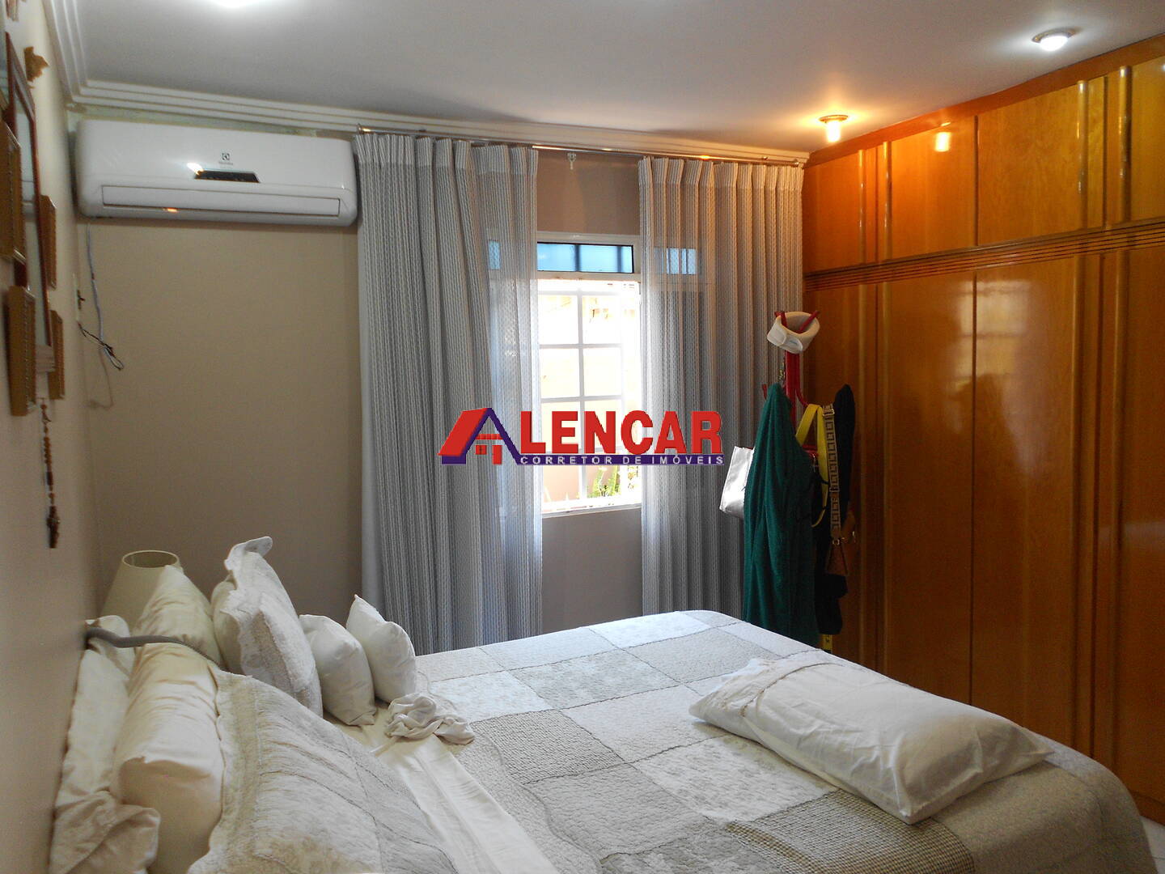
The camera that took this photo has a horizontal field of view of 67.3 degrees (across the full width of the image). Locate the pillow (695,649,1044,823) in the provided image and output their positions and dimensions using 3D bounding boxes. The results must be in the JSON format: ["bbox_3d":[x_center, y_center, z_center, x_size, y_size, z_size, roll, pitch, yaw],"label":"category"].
[{"bbox_3d":[0.675,0.695,2.243,0.500,0.125,0.740,-5,6,-36],"label":"pillow"}]

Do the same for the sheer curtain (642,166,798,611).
[{"bbox_3d":[0.655,-0.016,3.971,0.880,2.380,0.110,-4,6,-27],"label":"sheer curtain"}]

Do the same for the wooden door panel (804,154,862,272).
[{"bbox_3d":[1.197,-1.059,4.163,0.035,0.505,0.420,-4,5,-26],"label":"wooden door panel"}]

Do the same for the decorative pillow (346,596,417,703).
[{"bbox_3d":[-0.603,0.633,2.604,0.125,0.280,0.320,-17,11,-24],"label":"decorative pillow"}]

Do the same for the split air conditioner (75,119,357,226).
[{"bbox_3d":[-1.273,-0.917,3.096,0.880,0.297,0.200,-4,5,-26],"label":"split air conditioner"}]

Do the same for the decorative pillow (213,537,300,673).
[{"bbox_3d":[-0.880,0.546,2.339,0.140,0.470,0.600,-14,9,-25],"label":"decorative pillow"}]

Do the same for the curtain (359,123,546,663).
[{"bbox_3d":[-0.484,0.075,3.394,0.740,2.370,0.110,-4,6,-27],"label":"curtain"}]

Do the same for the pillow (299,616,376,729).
[{"bbox_3d":[-0.692,0.649,2.473,0.125,0.280,0.320,-19,12,-24],"label":"pillow"}]

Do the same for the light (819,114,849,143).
[{"bbox_3d":[1.042,-1.278,3.639,0.120,0.095,0.120,-1,5,0],"label":"light"}]

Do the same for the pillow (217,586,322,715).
[{"bbox_3d":[-0.773,0.577,2.294,0.140,0.450,0.580,-18,11,-24],"label":"pillow"}]

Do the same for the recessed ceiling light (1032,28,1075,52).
[{"bbox_3d":[1.484,-1.240,2.753,0.130,0.050,0.130,-4,5,-26],"label":"recessed ceiling light"}]

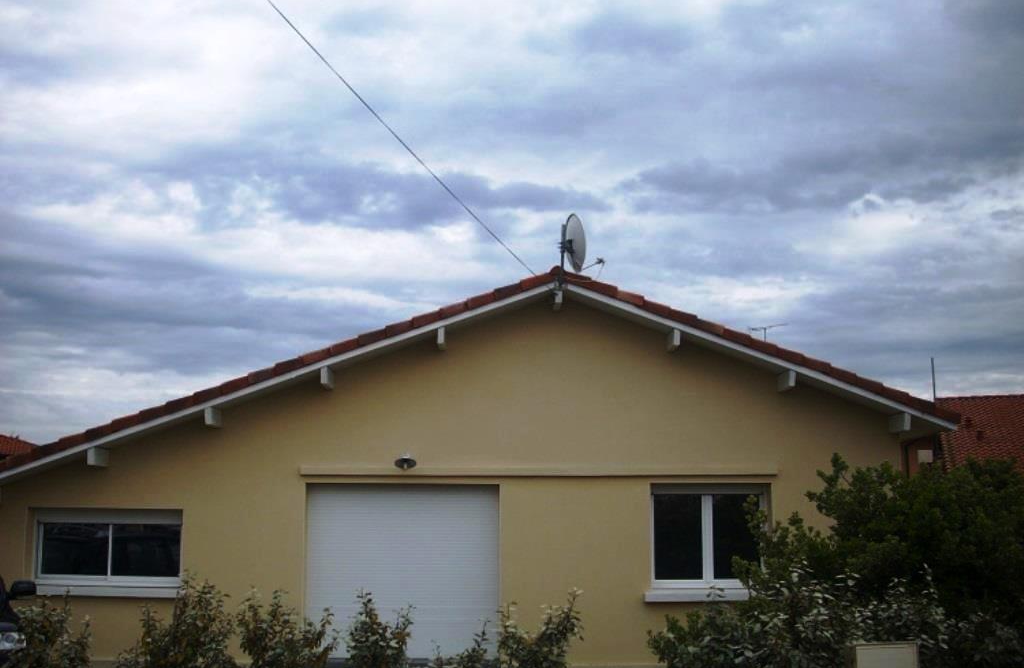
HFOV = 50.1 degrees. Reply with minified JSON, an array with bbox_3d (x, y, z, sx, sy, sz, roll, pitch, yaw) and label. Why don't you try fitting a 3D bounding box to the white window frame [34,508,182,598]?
[{"bbox_3d":[-4.919,2.672,13.344,1.840,1.076,0.160,0,-9,0],"label":"white window frame"}]

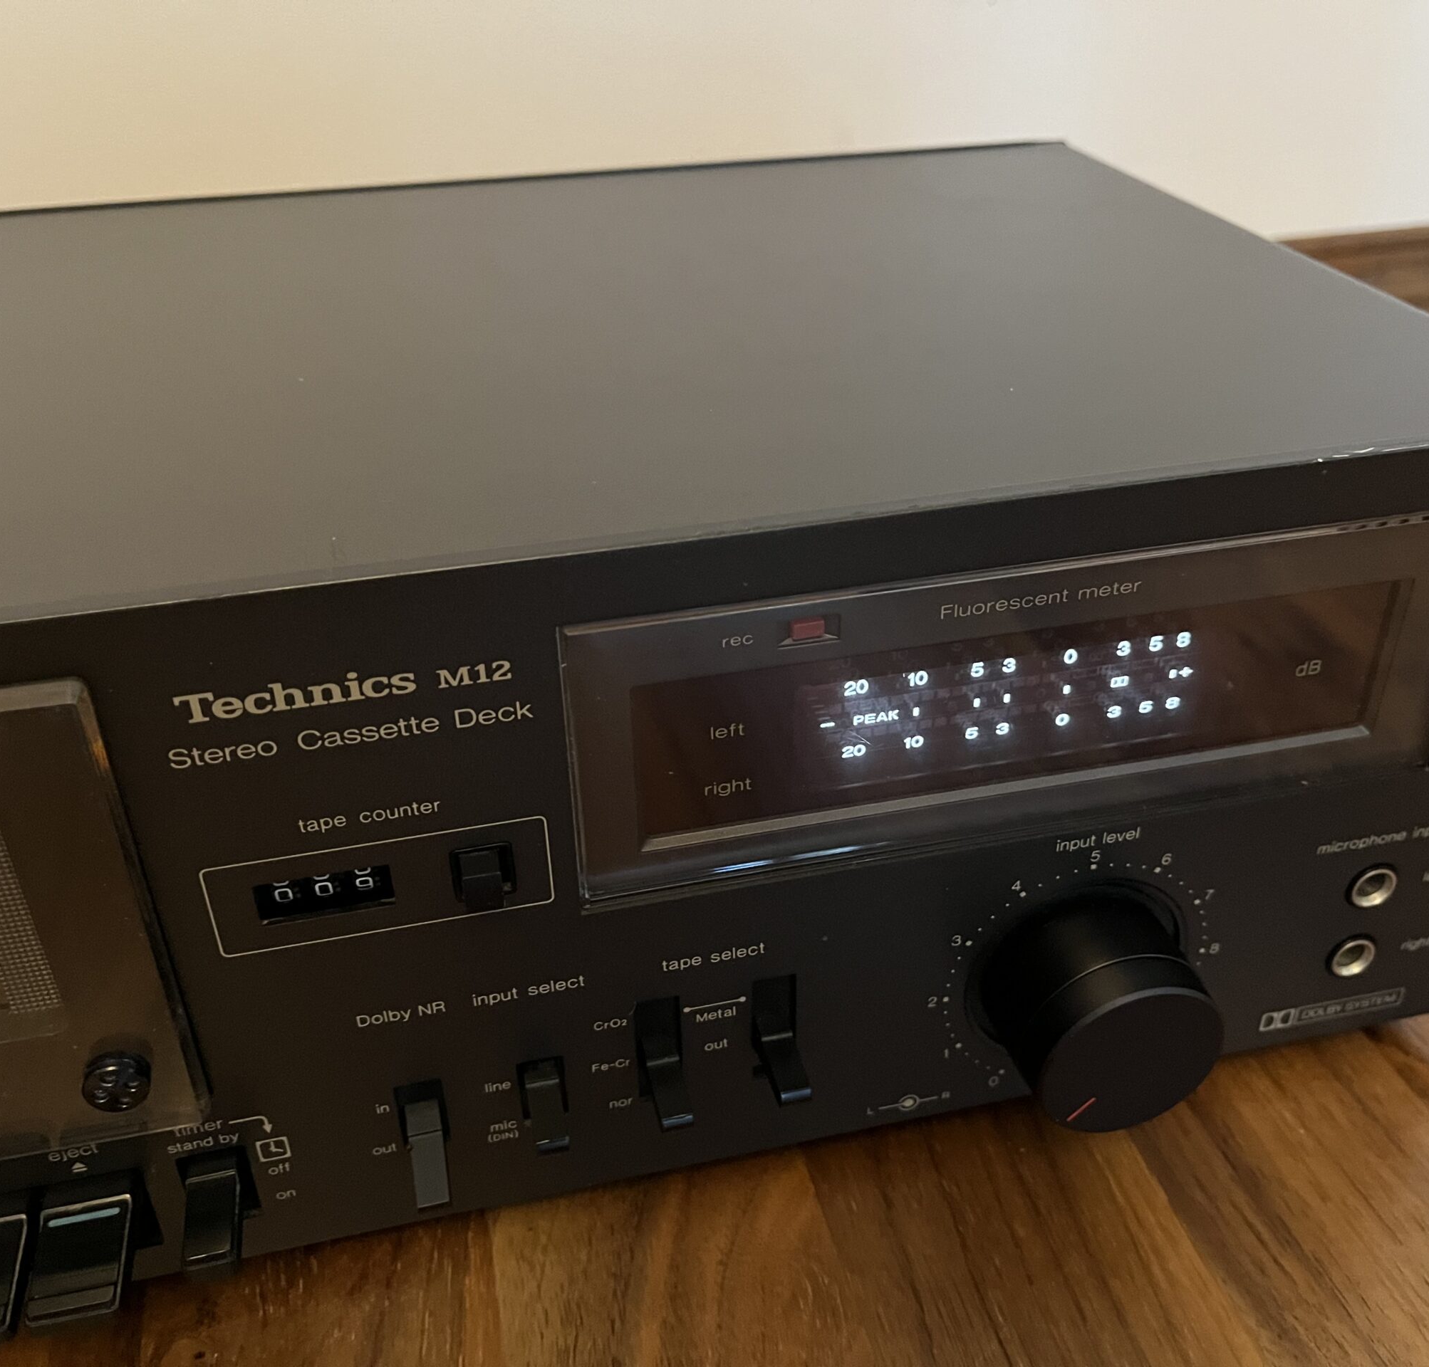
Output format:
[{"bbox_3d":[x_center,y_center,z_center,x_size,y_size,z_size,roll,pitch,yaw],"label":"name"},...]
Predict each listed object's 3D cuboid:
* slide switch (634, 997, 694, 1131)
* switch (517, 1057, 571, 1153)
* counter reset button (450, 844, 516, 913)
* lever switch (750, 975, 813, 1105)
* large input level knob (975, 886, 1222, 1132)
[{"bbox_3d":[-0.007,0.057,0.199,0.006,0.020,0.013,-8,33,-11],"label":"slide switch"},{"bbox_3d":[-0.024,0.063,0.197,0.006,0.012,0.013,-8,33,-11],"label":"switch"},{"bbox_3d":[-0.030,0.026,0.178,0.008,0.008,0.005,-8,33,-11],"label":"counter reset button"},{"bbox_3d":[0.010,0.055,0.202,0.007,0.020,0.013,-8,33,-11],"label":"lever switch"},{"bbox_3d":[0.060,0.051,0.209,0.034,0.034,0.019,-8,33,-11],"label":"large input level knob"}]

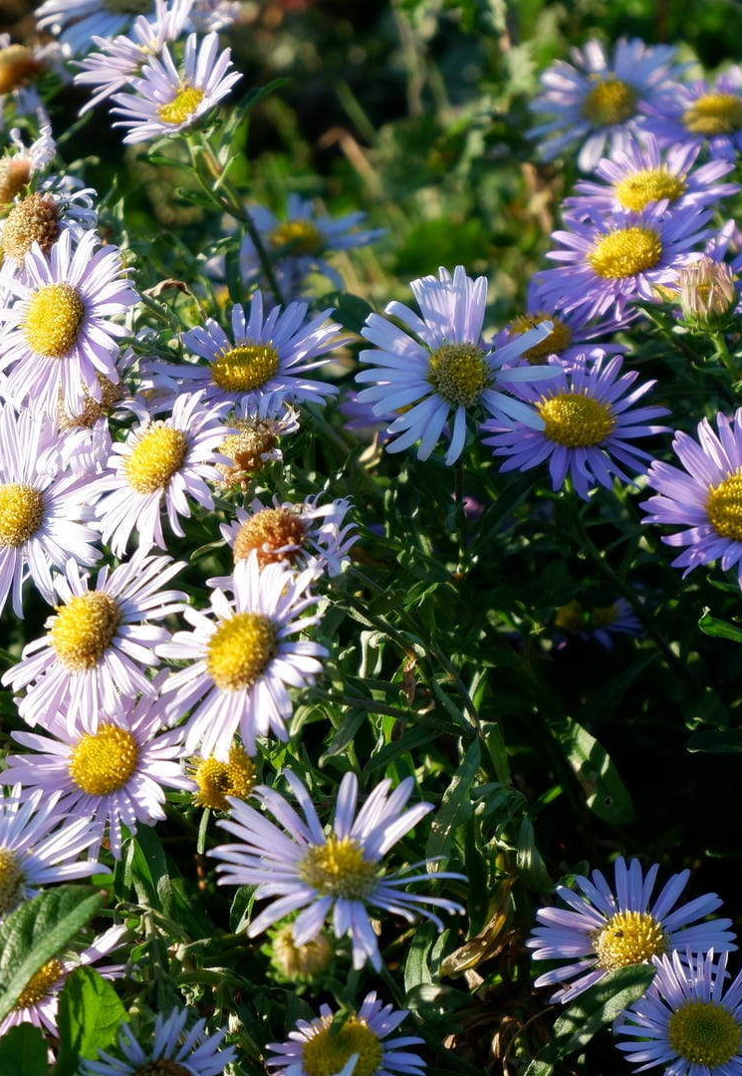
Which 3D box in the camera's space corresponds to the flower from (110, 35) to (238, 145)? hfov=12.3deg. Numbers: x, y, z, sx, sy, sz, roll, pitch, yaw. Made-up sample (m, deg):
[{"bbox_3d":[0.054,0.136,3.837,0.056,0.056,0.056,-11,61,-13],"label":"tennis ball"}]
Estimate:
[{"bbox_3d":[-0.045,-0.103,0.790,0.033,0.014,0.033,-35,35,-7],"label":"flower"}]

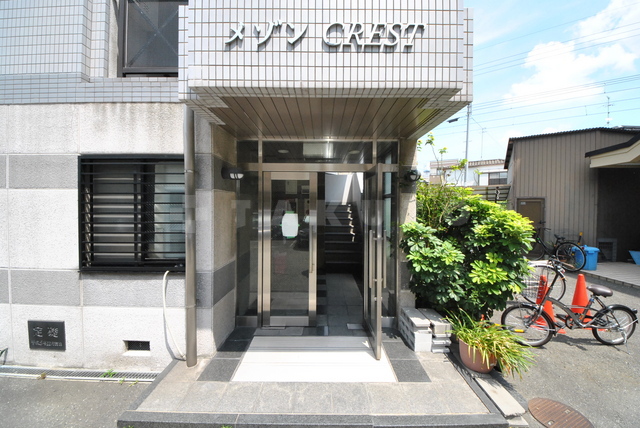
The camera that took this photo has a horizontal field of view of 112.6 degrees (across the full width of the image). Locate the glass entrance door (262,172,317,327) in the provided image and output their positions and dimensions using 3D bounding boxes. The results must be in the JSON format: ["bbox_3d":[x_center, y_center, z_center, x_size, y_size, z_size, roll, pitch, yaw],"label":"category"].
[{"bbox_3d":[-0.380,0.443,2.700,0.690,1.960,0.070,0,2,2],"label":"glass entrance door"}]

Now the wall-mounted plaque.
[{"bbox_3d":[-2.910,1.300,2.280,0.410,0.315,0.025,0,2,2],"label":"wall-mounted plaque"}]

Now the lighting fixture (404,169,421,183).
[{"bbox_3d":[1.145,-0.475,2.630,0.150,0.150,0.160,0,2,2],"label":"lighting fixture"}]

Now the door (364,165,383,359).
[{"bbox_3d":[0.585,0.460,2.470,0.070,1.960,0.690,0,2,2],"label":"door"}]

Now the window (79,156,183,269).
[{"bbox_3d":[-1.945,0.000,2.245,1.170,1.210,0.110,0,2,2],"label":"window"}]

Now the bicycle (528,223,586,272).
[{"bbox_3d":[6.040,0.810,5.580,0.570,1.080,1.780,0,2,9],"label":"bicycle"}]

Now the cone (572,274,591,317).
[{"bbox_3d":[3.790,1.236,3.100,0.370,0.700,0.370,0,2,2],"label":"cone"}]

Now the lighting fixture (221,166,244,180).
[{"bbox_3d":[-1.000,-0.465,2.460,0.190,0.160,0.170,0,2,2],"label":"lighting fixture"}]

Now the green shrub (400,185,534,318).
[{"bbox_3d":[1.670,0.420,2.700,1.400,1.620,1.200,0,2,2],"label":"green shrub"}]

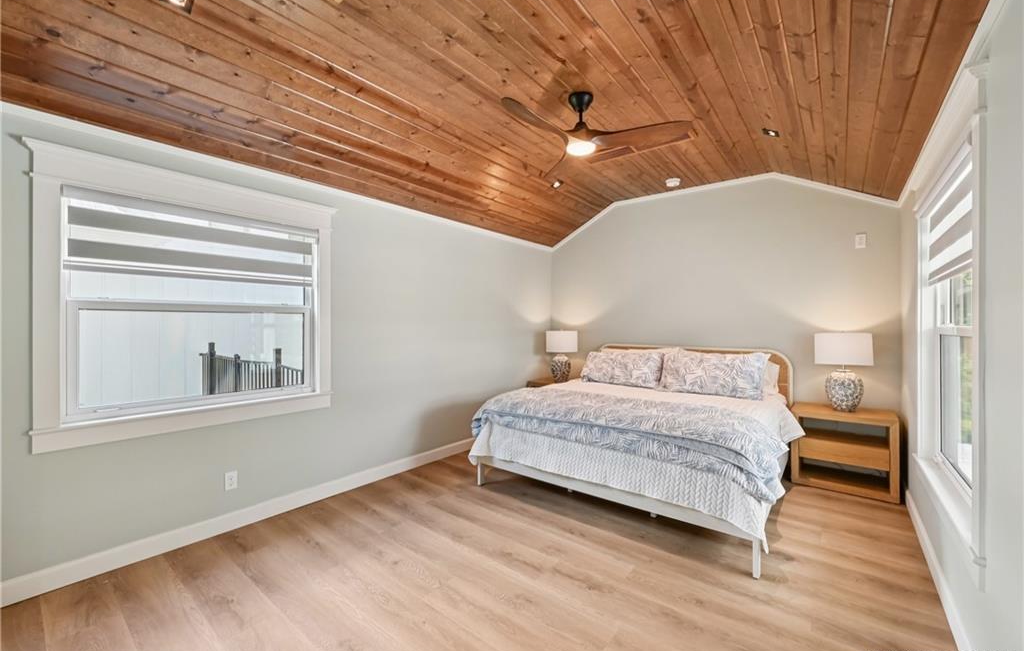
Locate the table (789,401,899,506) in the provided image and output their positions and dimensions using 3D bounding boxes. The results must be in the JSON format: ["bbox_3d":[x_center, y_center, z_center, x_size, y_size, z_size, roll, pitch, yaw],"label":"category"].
[{"bbox_3d":[2.786,1.027,3.354,0.666,0.635,0.389,0,0,40],"label":"table"}]

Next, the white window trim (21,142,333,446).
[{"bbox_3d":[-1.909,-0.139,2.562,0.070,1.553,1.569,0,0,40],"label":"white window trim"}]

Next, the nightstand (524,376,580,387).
[{"bbox_3d":[0.611,1.035,5.064,0.663,0.635,0.402,0,0,40],"label":"nightstand"}]

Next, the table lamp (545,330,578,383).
[{"bbox_3d":[0.626,0.389,5.087,0.389,0.659,0.389,0,0,0],"label":"table lamp"}]

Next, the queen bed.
[{"bbox_3d":[1.175,0.795,3.538,2.164,1.105,2.124,0,0,38],"label":"queen bed"}]

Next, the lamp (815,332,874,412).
[{"bbox_3d":[2.794,0.383,3.340,0.389,0.657,0.389,0,0,40],"label":"lamp"}]

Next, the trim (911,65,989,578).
[{"bbox_3d":[2.073,0.019,1.928,0.070,1.794,1.487,0,0,40],"label":"trim"}]

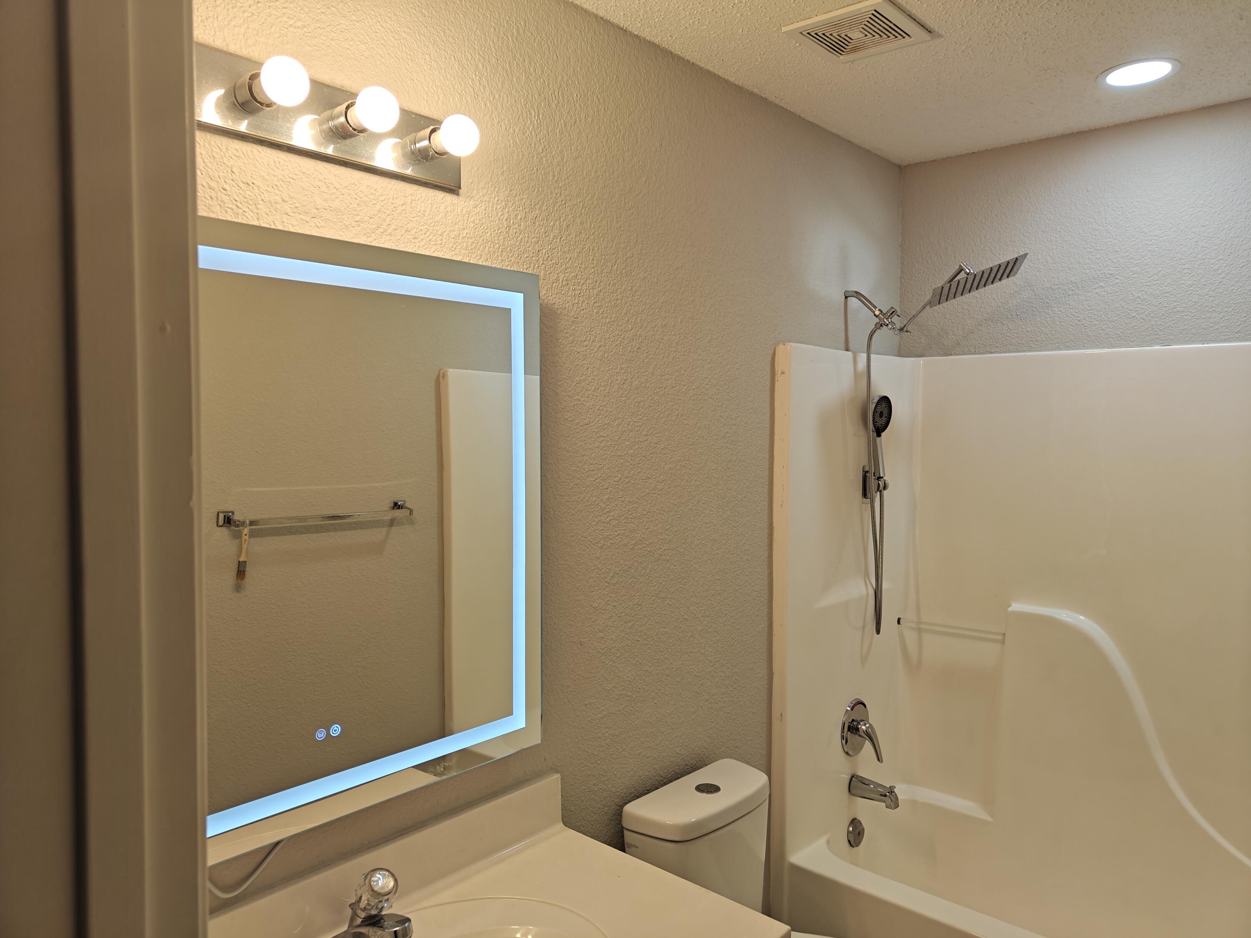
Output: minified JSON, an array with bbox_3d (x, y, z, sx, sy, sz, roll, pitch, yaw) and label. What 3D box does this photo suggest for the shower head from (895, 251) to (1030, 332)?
[{"bbox_3d":[0.946,-0.512,2.486,0.372,0.130,0.254,-20,-7,16],"label":"shower head"}]

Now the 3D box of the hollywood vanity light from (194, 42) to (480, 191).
[{"bbox_3d":[-0.406,-0.543,1.335,0.151,0.111,0.452,3,4,42],"label":"hollywood vanity light"}]

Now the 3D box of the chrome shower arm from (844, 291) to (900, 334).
[{"bbox_3d":[0.732,-0.467,2.572,0.175,0.145,0.045,3,4,42],"label":"chrome shower arm"}]

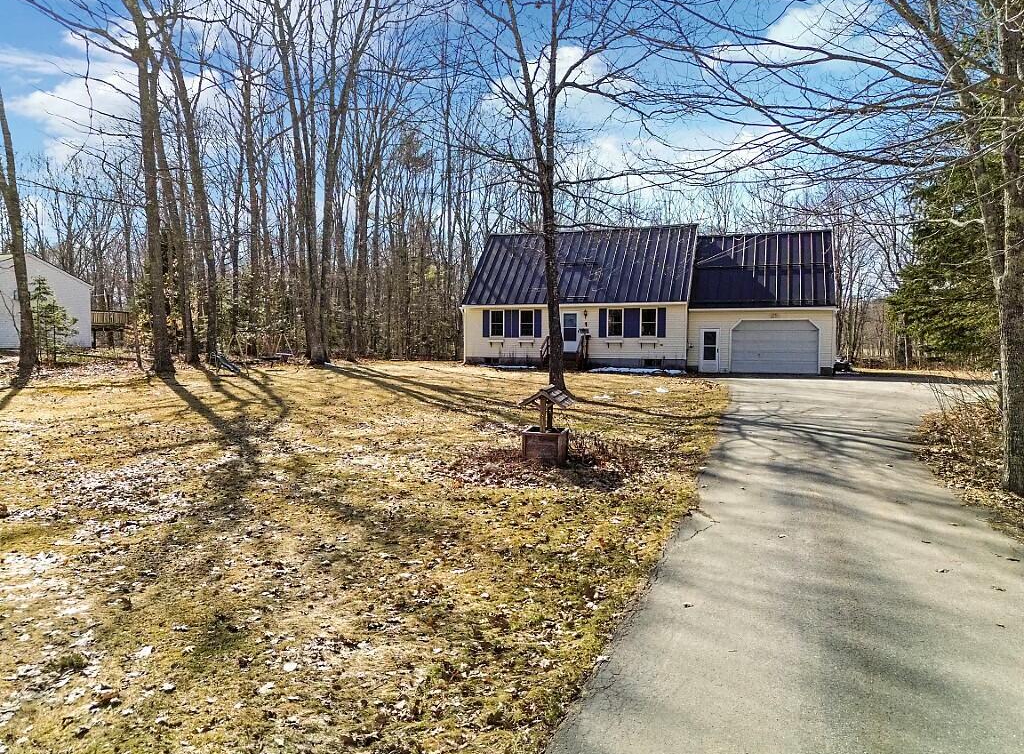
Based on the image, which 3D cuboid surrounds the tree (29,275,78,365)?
[{"bbox_3d":[-23.844,-2.922,36.860,2.400,4.550,2.400,0,4,0],"label":"tree"}]

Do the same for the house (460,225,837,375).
[{"bbox_3d":[7.404,-4.342,38.993,18.400,7.750,8.800,1,4,19],"label":"house"}]

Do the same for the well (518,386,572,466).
[{"bbox_3d":[0.601,0.814,12.050,0.780,1.270,0.900,1,4,16],"label":"well"}]

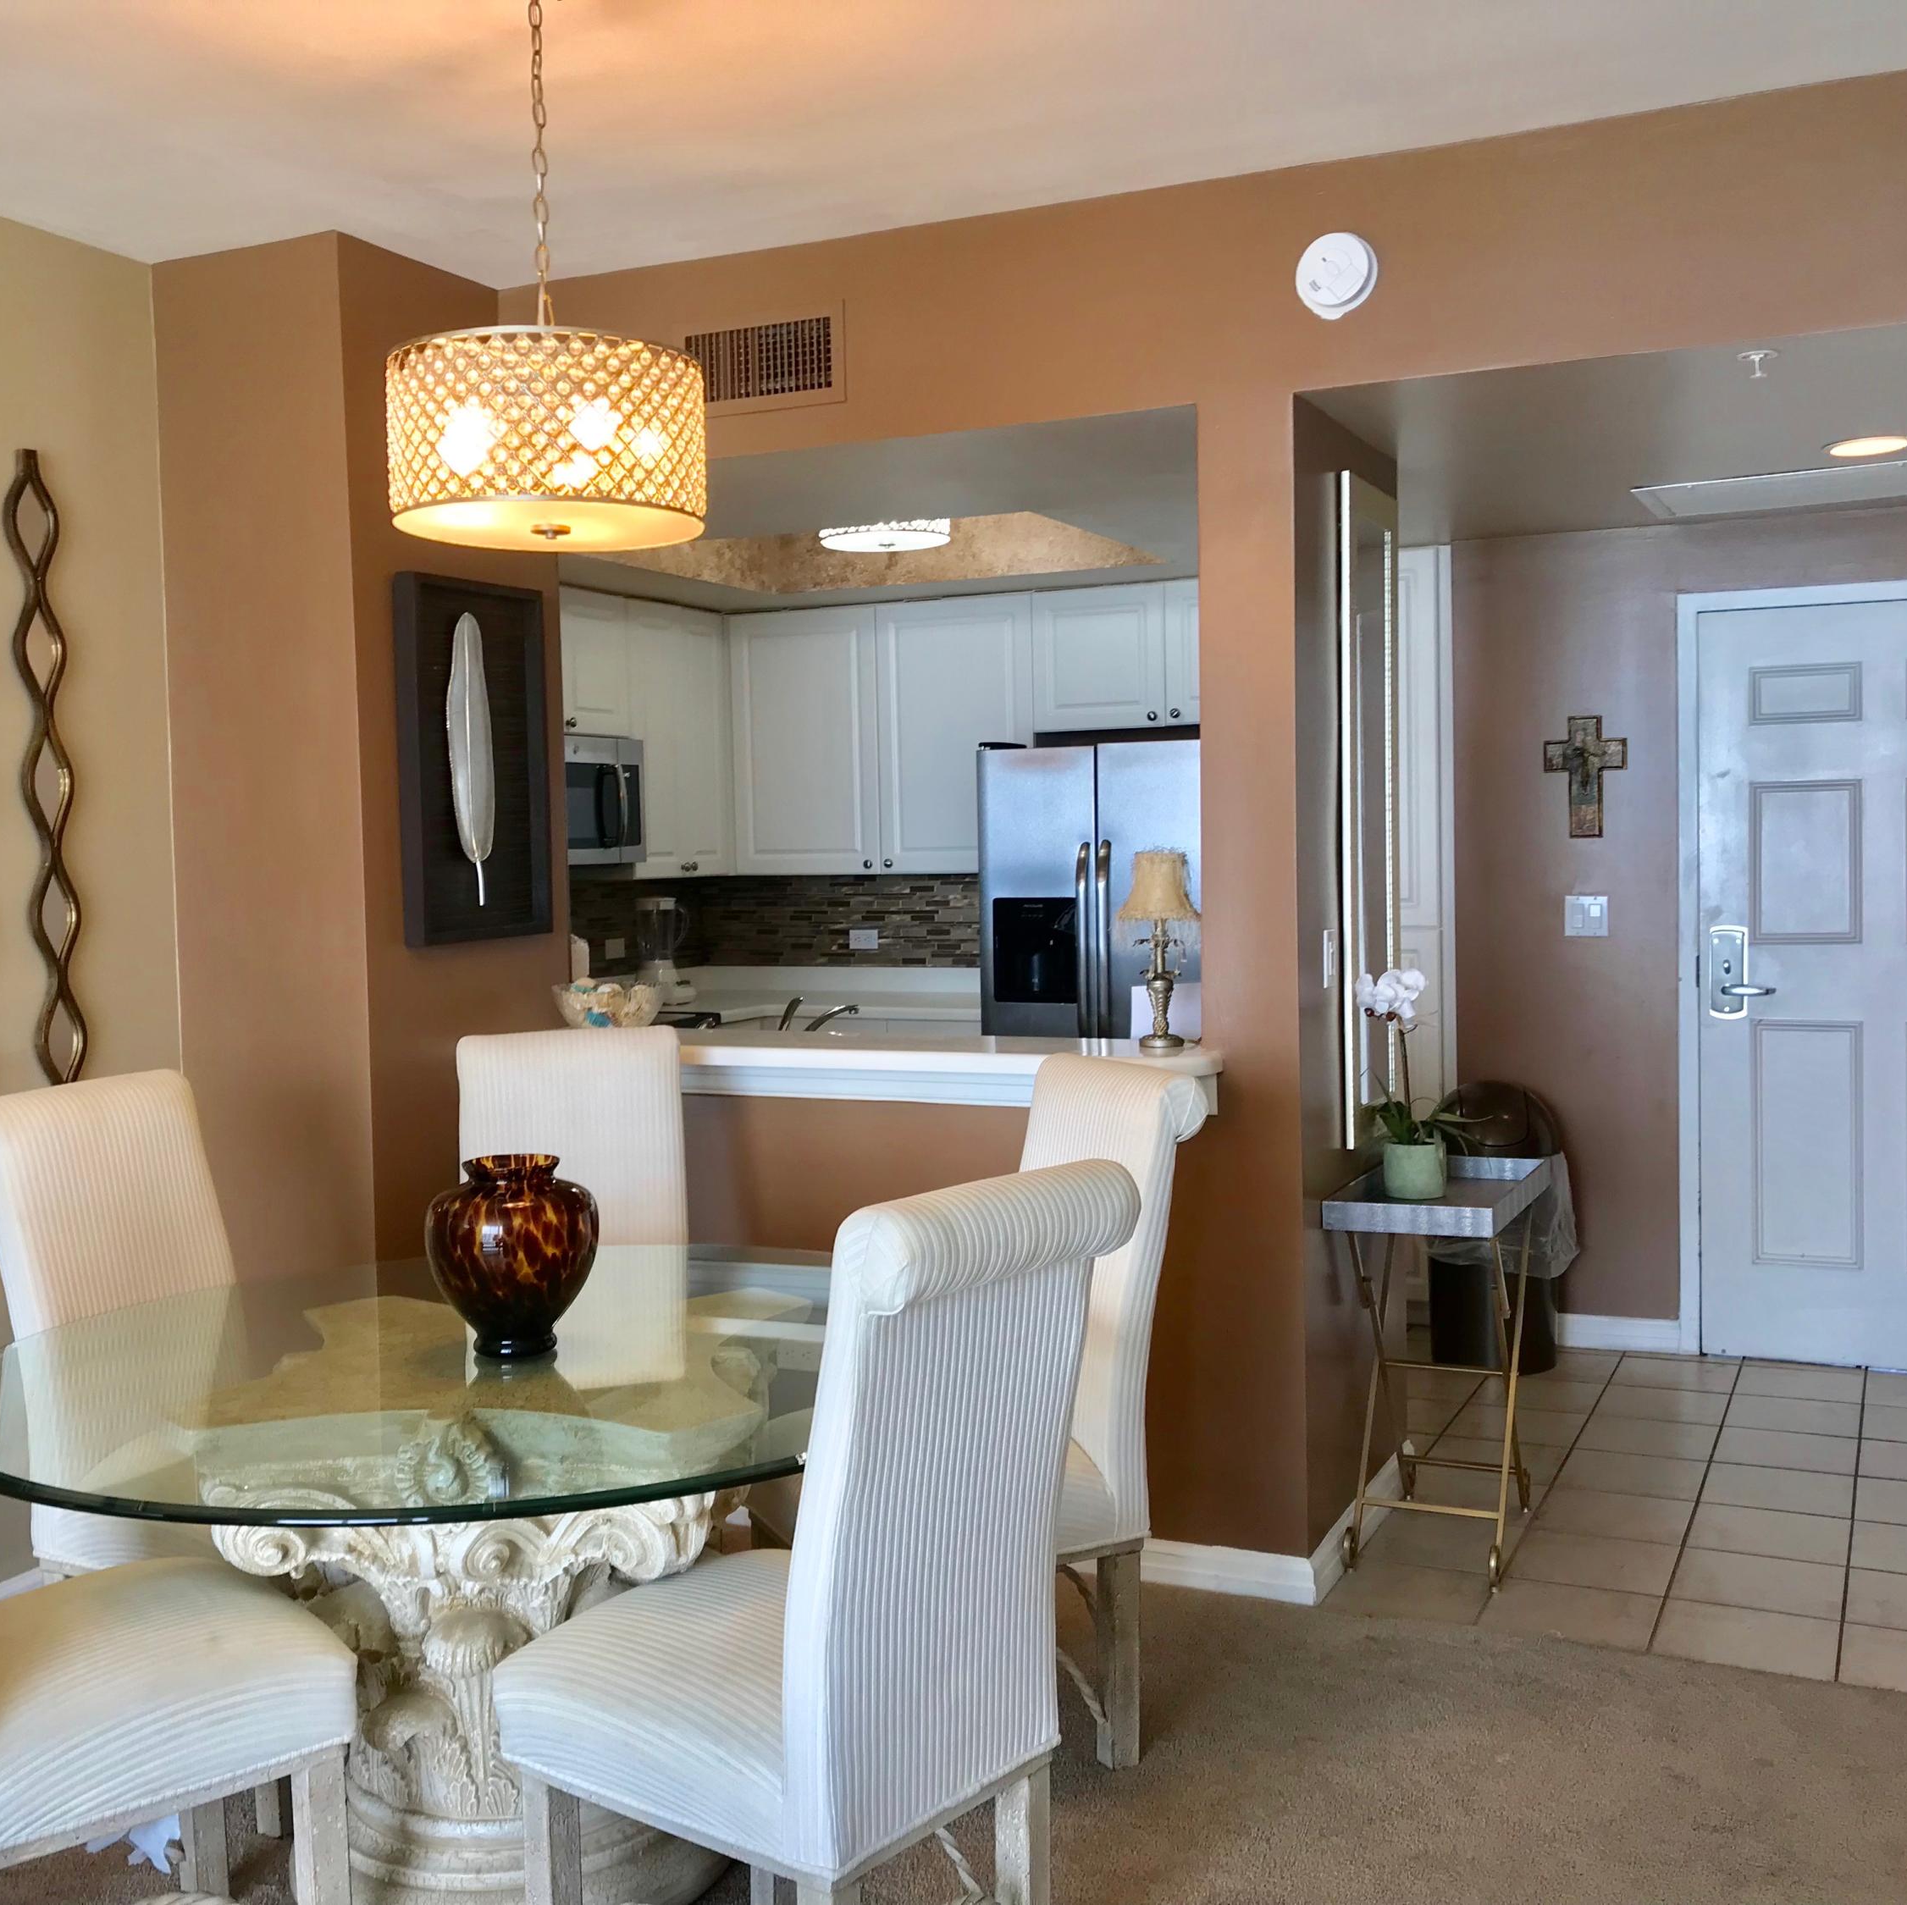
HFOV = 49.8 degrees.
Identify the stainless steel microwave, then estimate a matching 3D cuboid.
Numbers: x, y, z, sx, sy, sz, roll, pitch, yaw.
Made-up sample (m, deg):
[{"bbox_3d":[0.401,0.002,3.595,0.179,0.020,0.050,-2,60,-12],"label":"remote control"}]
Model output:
[{"bbox_3d":[-1.321,-0.479,6.412,0.390,0.420,0.760,0,4,25],"label":"stainless steel microwave"}]

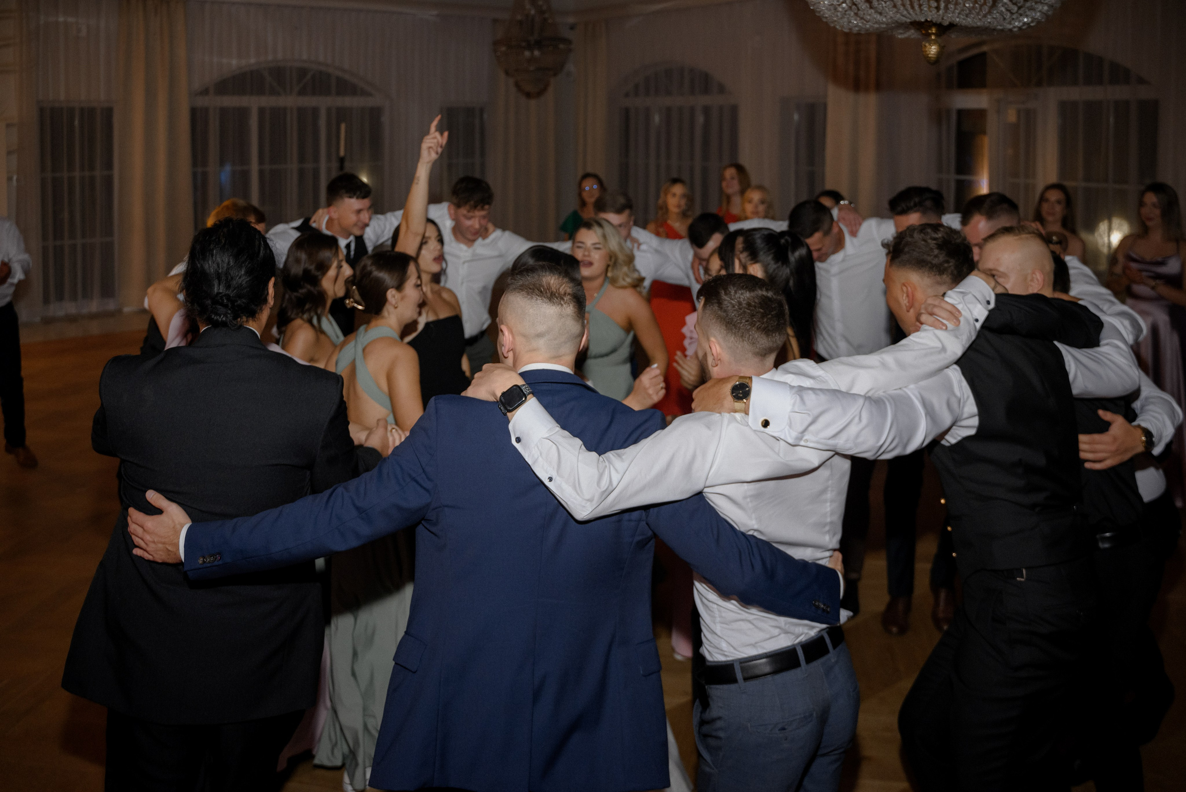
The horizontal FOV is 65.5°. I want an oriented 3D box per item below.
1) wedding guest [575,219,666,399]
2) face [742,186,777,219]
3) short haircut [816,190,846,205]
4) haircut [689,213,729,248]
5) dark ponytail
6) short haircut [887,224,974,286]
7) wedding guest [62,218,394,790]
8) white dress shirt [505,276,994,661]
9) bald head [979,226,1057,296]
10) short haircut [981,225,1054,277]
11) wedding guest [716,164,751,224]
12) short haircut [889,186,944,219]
[{"bbox_3d":[0.059,0.230,3.350,0.500,1.690,0.420,3,14,12],"label":"wedding guest"},{"bbox_3d":[1.043,-1.209,5.800,0.190,0.230,0.190,1,14,7],"label":"face"},{"bbox_3d":[1.350,-1.094,5.200,0.170,0.170,0.190,7,15,26],"label":"short haircut"},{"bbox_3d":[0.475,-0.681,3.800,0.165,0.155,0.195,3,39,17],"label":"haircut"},{"bbox_3d":[0.618,-0.332,3.100,0.260,0.440,0.190,3,14,12],"label":"dark ponytail"},{"bbox_3d":[0.730,-0.308,2.000,0.210,0.150,0.180,-1,7,44],"label":"short haircut"},{"bbox_3d":[-0.810,0.550,2.120,0.660,1.840,0.520,0,14,-2],"label":"wedding guest"},{"bbox_3d":[0.390,0.140,1.960,1.280,0.800,0.400,-7,15,-25],"label":"white dress shirt"},{"bbox_3d":[1.057,-0.327,2.300,0.200,0.215,0.165,-22,20,-25],"label":"bald head"},{"bbox_3d":[1.200,-0.403,2.600,0.200,0.155,0.165,-8,16,-30],"label":"short haircut"},{"bbox_3d":[0.934,-0.689,6.100,0.450,1.680,0.300,5,11,23],"label":"wedding guest"},{"bbox_3d":[1.246,-0.733,3.550,0.220,0.150,0.175,-27,27,-37],"label":"short haircut"}]

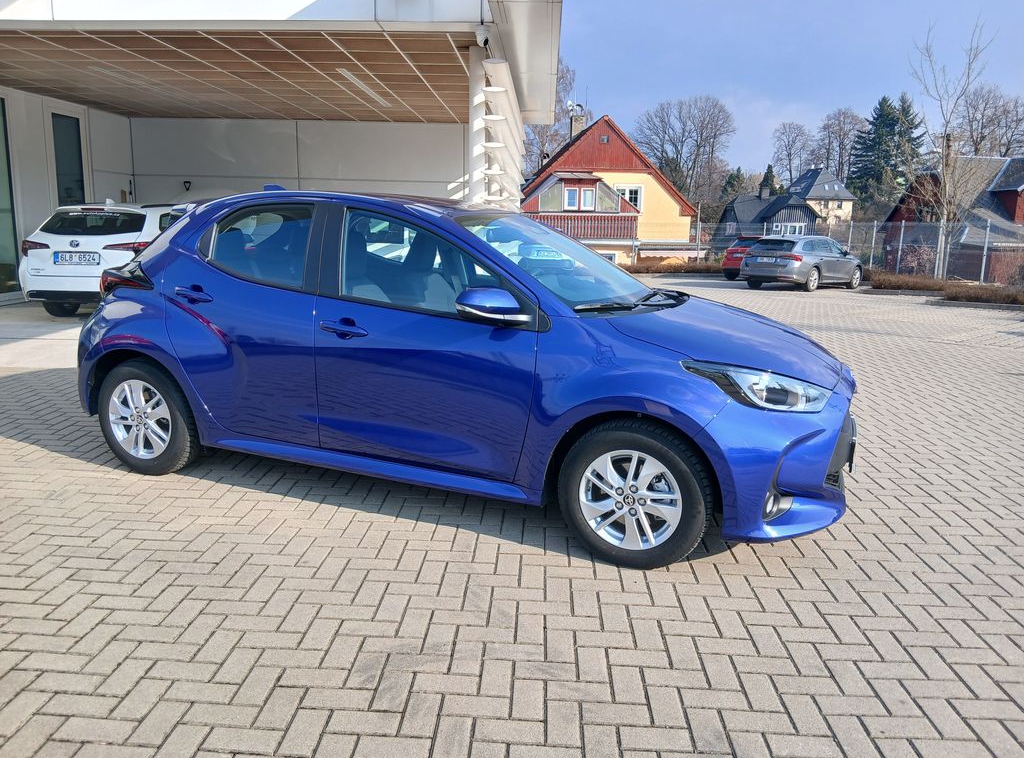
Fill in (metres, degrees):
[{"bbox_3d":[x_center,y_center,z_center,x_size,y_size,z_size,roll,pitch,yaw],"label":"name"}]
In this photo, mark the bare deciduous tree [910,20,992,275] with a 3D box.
[{"bbox_3d":[13.823,-7.172,24.300,2.600,8.060,2.600,1,11,0],"label":"bare deciduous tree"}]

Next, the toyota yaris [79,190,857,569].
[{"bbox_3d":[-0.337,-0.240,4.175,3.940,1.500,1.760,5,12,20],"label":"toyota yaris"}]

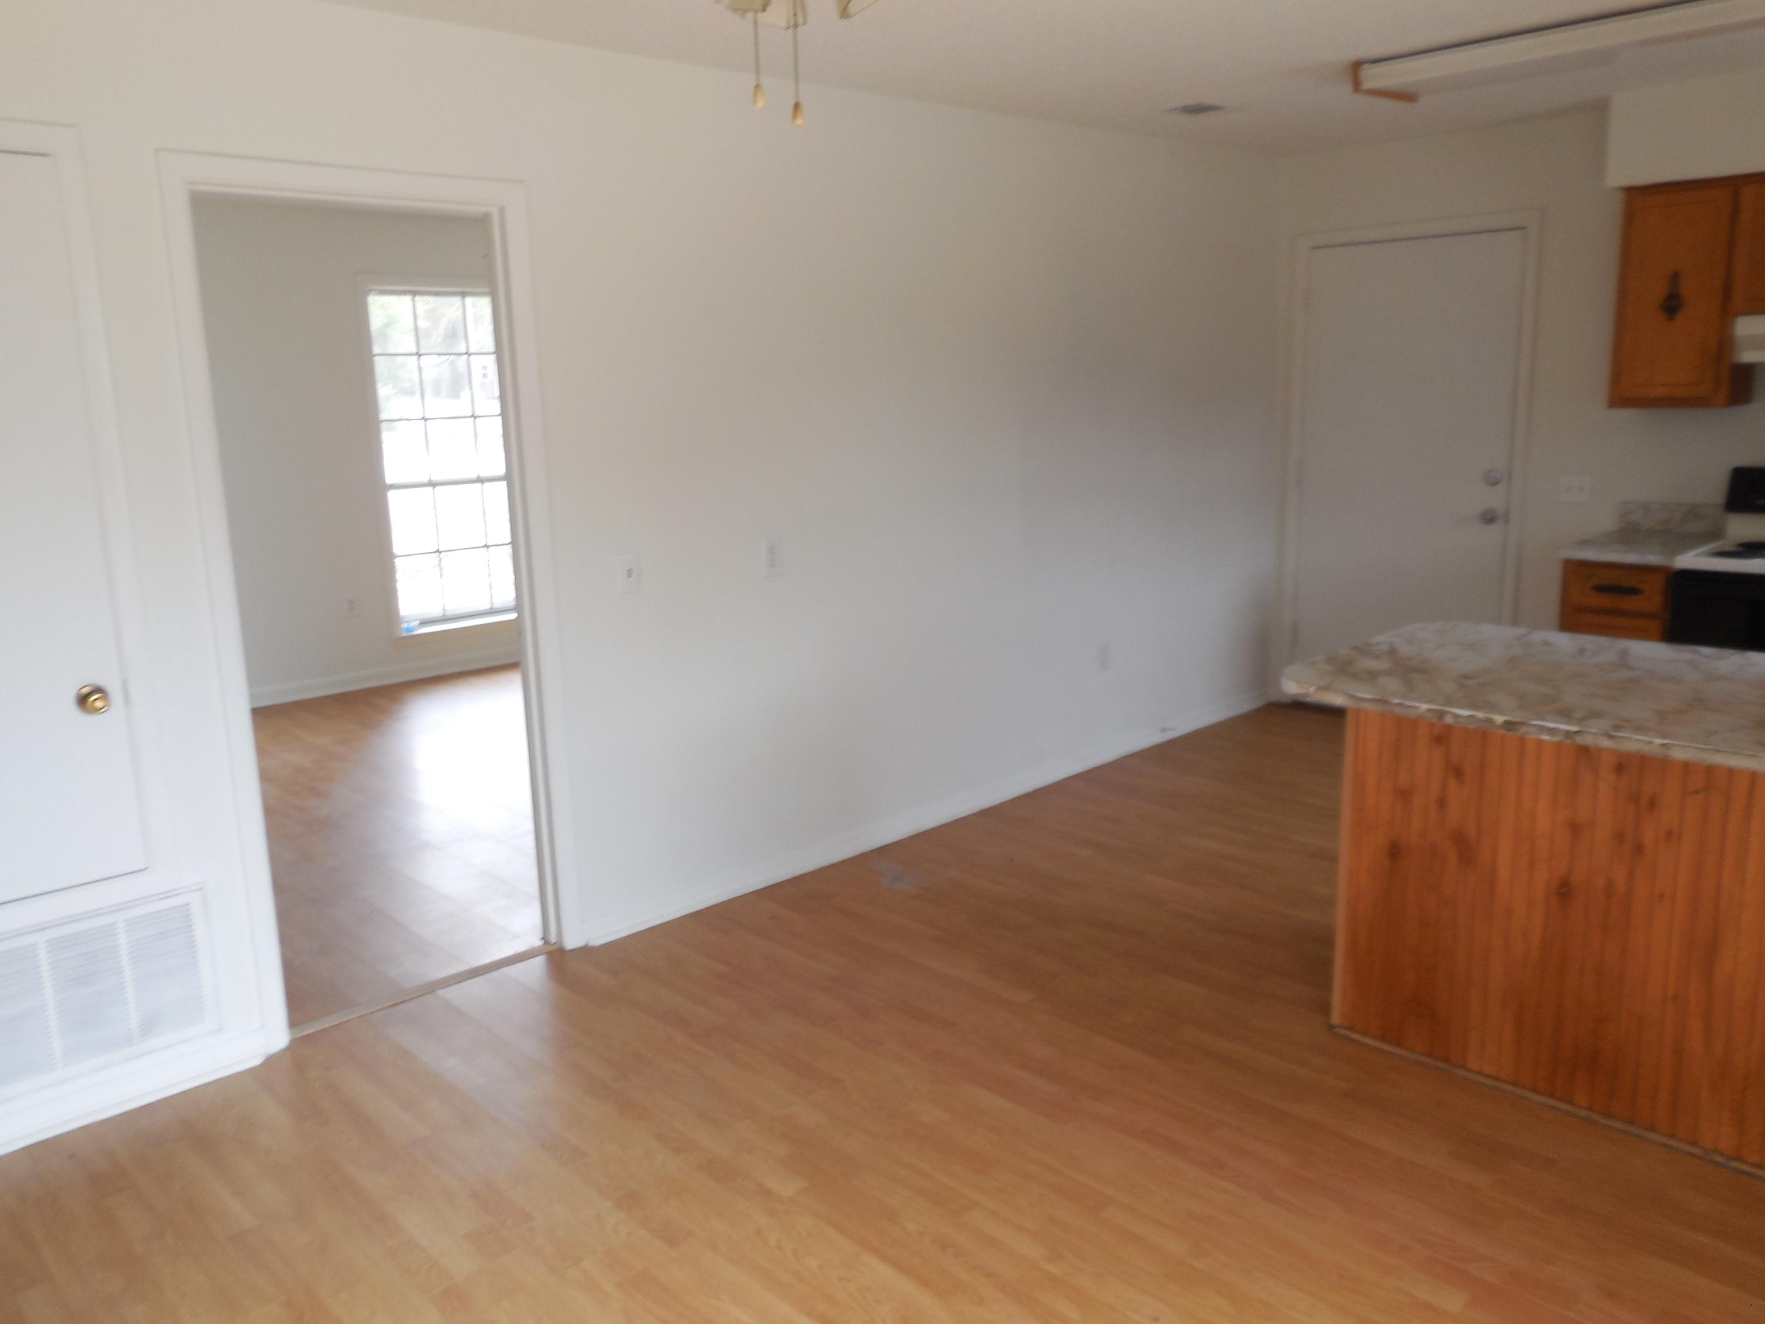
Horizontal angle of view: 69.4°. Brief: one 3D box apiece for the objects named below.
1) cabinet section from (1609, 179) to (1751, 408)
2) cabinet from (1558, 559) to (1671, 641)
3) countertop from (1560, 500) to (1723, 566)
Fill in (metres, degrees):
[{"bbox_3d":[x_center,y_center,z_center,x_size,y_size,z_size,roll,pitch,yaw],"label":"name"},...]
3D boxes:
[{"bbox_3d":[2.784,-1.258,4.400,0.314,0.740,0.367,-13,16,-41],"label":"cabinet section"},{"bbox_3d":[2.707,0.038,4.586,0.621,0.883,0.331,-13,16,-41],"label":"cabinet"},{"bbox_3d":[2.679,-0.457,4.475,0.641,0.141,0.347,-13,16,-41],"label":"countertop"}]

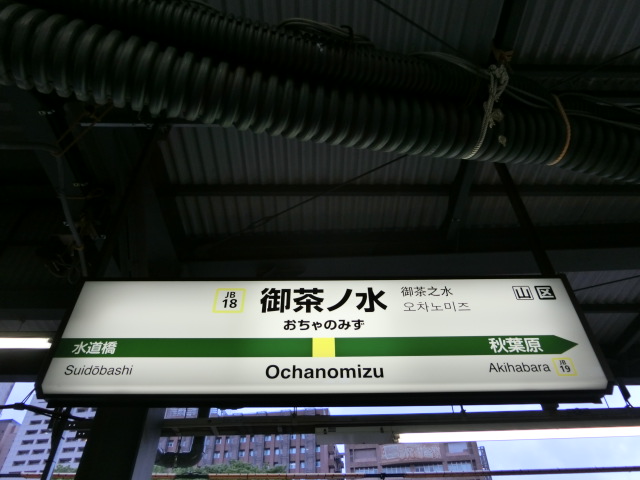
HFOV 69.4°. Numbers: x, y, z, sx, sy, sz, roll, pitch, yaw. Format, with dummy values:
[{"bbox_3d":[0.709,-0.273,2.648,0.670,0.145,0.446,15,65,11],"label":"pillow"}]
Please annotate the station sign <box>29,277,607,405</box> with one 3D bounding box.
[{"bbox_3d":[0.019,0.446,2.101,2.350,0.593,0.160,0,-43,0],"label":"station sign"}]

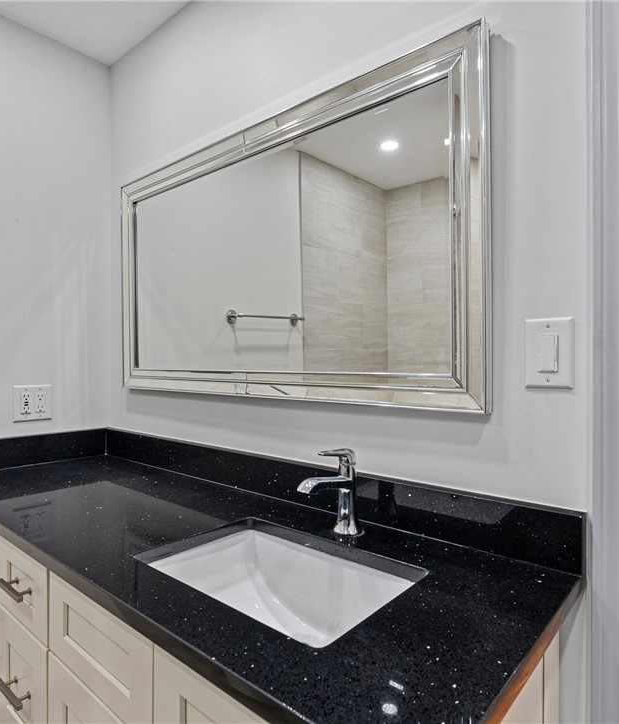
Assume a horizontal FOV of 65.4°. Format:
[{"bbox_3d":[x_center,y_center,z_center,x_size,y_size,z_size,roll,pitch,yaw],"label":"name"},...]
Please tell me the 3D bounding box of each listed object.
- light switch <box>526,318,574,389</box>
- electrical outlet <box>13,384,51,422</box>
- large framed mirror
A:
[{"bbox_3d":[0.426,-0.015,0.861,0.080,0.125,0.012,0,0,41],"label":"light switch"},{"bbox_3d":[-0.972,0.146,1.701,0.010,0.125,0.124,0,0,41],"label":"electrical outlet"},{"bbox_3d":[-0.167,-0.274,1.352,1.337,0.739,0.039,0,0,41],"label":"large framed mirror"}]

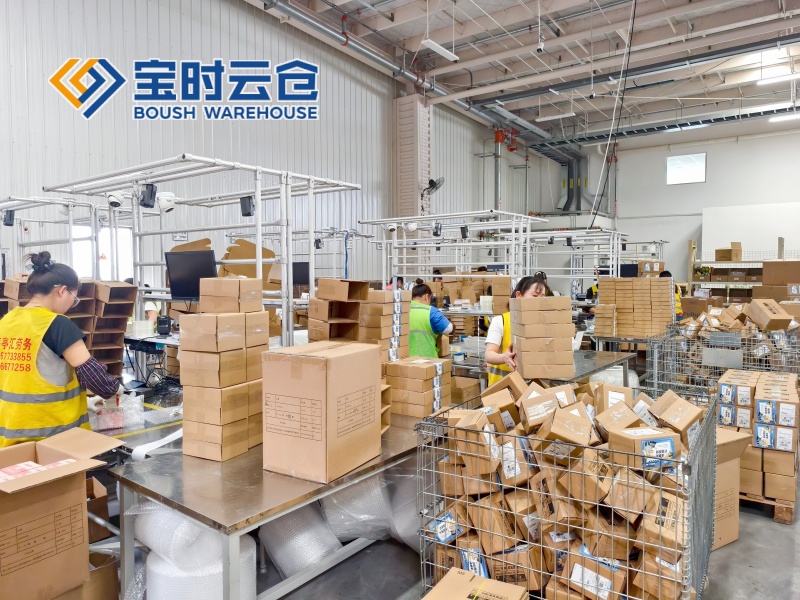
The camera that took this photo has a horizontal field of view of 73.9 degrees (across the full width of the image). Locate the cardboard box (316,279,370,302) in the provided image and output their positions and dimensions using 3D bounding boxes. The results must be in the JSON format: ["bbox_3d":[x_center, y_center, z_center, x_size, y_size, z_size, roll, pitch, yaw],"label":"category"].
[{"bbox_3d":[-0.299,-0.050,2.822,0.250,0.105,0.155,2,3,43],"label":"cardboard box"}]

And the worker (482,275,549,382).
[{"bbox_3d":[0.784,0.639,3.711,0.500,1.590,0.450,-2,3,-37],"label":"worker"}]

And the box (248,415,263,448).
[{"bbox_3d":[-0.769,0.614,2.578,0.228,0.158,0.167,1,2,24],"label":"box"}]

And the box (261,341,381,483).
[{"bbox_3d":[-0.321,0.451,2.270,0.327,0.483,0.396,1,3,29],"label":"box"}]

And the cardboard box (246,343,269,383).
[{"bbox_3d":[-0.775,0.298,2.566,0.228,0.158,0.167,1,2,24],"label":"cardboard box"}]

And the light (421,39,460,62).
[{"bbox_3d":[0.802,-4.881,10.398,0.150,0.070,1.200,2,3,36],"label":"light"}]

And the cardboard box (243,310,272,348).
[{"bbox_3d":[-0.773,0.140,2.557,0.228,0.158,0.167,1,2,26],"label":"cardboard box"}]

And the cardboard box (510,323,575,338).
[{"bbox_3d":[0.943,0.195,3.512,0.341,0.088,0.226,-1,3,-11],"label":"cardboard box"}]

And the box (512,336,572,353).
[{"bbox_3d":[0.975,0.297,3.689,0.340,0.090,0.260,0,3,-3],"label":"box"}]

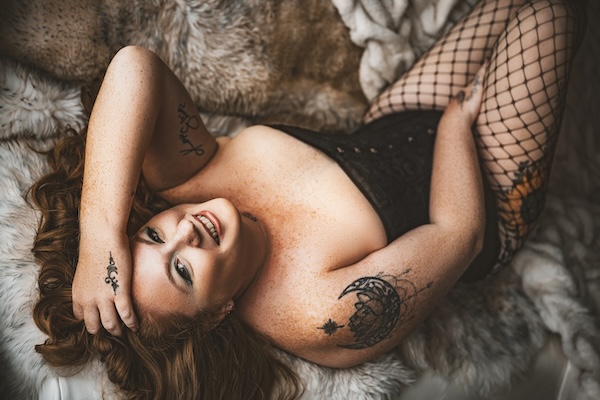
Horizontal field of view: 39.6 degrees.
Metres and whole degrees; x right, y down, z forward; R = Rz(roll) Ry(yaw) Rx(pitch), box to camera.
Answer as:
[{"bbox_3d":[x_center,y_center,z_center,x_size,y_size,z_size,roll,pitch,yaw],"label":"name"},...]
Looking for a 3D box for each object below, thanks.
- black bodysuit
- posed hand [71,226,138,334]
[{"bbox_3d":[0.189,-0.008,1.520,0.550,0.260,0.360,-6,53,-44],"label":"black bodysuit"},{"bbox_3d":[-0.272,0.115,1.165,0.085,0.070,0.150,-7,102,-6],"label":"posed hand"}]

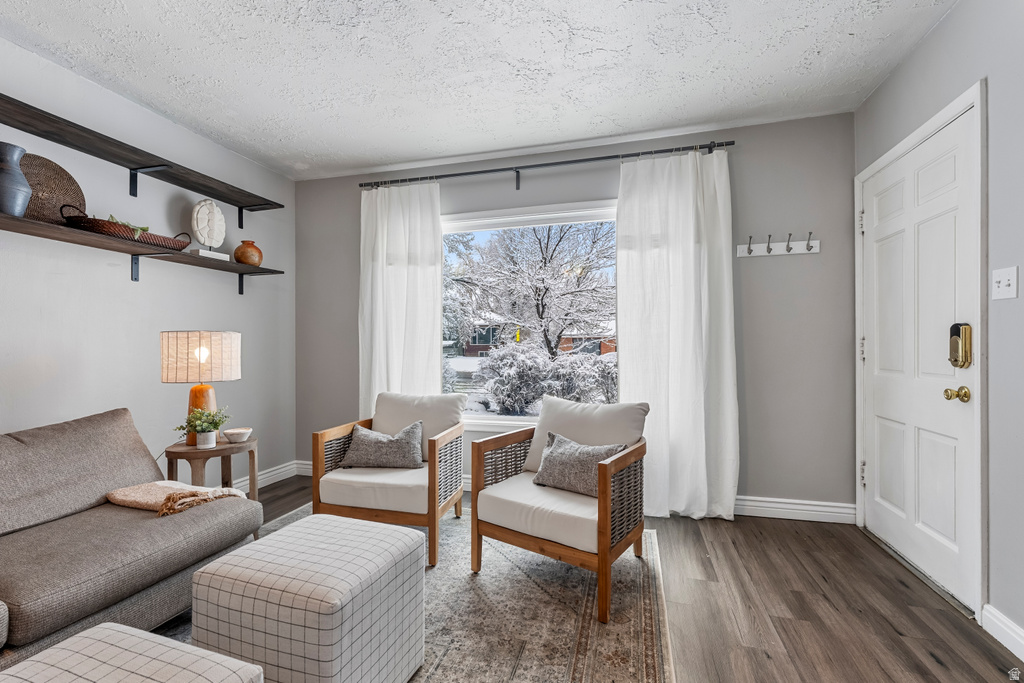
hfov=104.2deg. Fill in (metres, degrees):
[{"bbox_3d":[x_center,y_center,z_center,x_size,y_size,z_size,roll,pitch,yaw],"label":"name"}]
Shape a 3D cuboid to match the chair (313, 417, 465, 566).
[{"bbox_3d":[-0.660,0.773,2.355,0.700,0.710,0.610,0,0,12],"label":"chair"}]

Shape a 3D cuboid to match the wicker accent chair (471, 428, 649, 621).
[{"bbox_3d":[0.264,0.784,2.013,0.665,0.630,0.670,0,0,31],"label":"wicker accent chair"}]

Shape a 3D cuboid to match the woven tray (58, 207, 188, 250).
[{"bbox_3d":[-1.956,-0.552,2.049,0.260,0.115,0.480,0,0,15],"label":"woven tray"}]

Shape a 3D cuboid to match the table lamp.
[{"bbox_3d":[-1.879,0.281,2.420,0.390,0.684,0.390,0,0,14],"label":"table lamp"}]

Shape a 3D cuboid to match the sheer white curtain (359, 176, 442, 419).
[{"bbox_3d":[-0.859,-0.027,3.046,0.700,2.300,0.130,0,0,14],"label":"sheer white curtain"}]

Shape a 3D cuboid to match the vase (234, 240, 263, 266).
[{"bbox_3d":[-1.848,-0.608,2.792,0.170,0.186,0.170,0,0,14],"label":"vase"}]

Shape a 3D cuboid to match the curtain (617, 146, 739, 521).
[{"bbox_3d":[1.060,-0.037,2.567,0.720,2.320,0.140,0,0,14],"label":"curtain"}]

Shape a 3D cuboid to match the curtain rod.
[{"bbox_3d":[0.106,-1.155,2.784,2.600,0.130,0.100,0,0,14],"label":"curtain rod"}]

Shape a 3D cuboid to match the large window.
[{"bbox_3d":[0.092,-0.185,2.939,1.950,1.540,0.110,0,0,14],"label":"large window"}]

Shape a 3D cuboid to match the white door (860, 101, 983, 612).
[{"bbox_3d":[1.985,0.072,1.980,0.050,2.040,0.800,0,0,16],"label":"white door"}]

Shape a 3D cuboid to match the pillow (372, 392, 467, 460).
[{"bbox_3d":[-0.590,0.525,2.482,0.570,0.450,0.170,0,-25,6],"label":"pillow"}]

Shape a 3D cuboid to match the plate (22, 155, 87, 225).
[{"bbox_3d":[-2.175,-0.684,1.850,0.035,0.355,0.355,-6,-1,12],"label":"plate"}]

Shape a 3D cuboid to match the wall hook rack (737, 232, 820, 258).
[{"bbox_3d":[1.681,-0.605,2.498,0.460,0.120,0.060,0,0,14],"label":"wall hook rack"}]

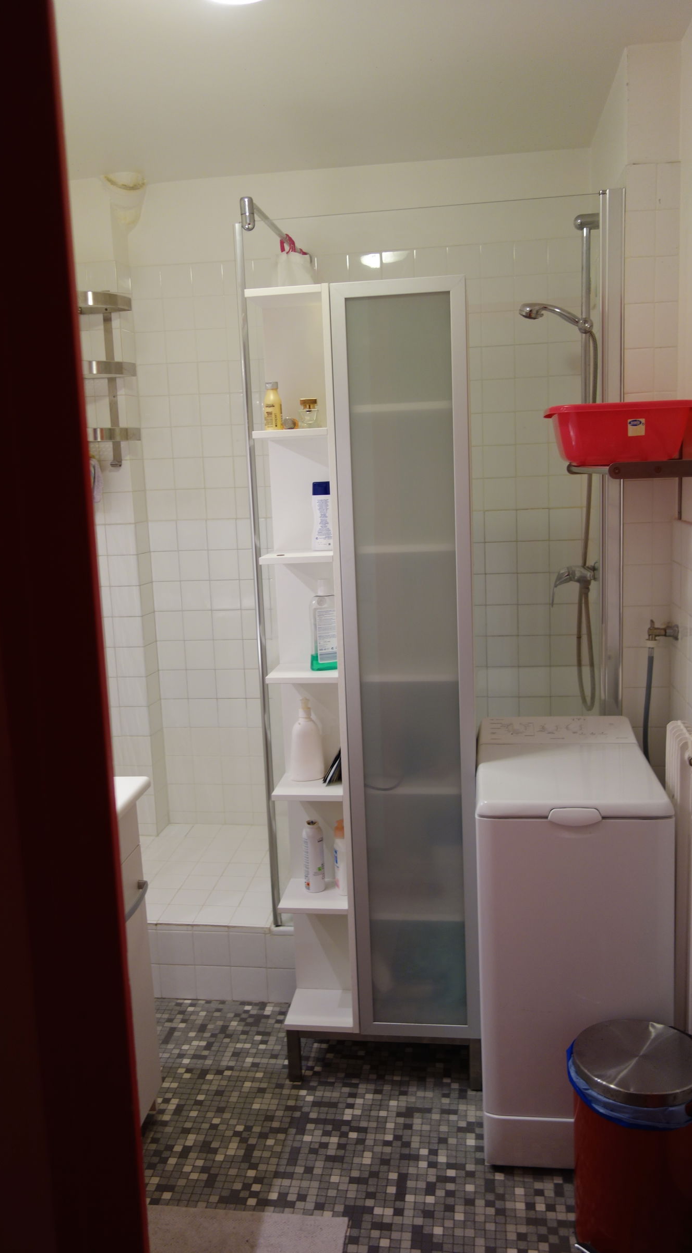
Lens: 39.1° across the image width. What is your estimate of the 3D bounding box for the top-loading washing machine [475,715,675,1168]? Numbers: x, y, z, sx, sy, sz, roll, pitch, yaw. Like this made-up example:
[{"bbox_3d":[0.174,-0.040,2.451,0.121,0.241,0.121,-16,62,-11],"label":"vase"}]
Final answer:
[{"bbox_3d":[0.525,0.720,2.357,0.400,0.870,0.605,-1,9,8],"label":"top-loading washing machine"}]

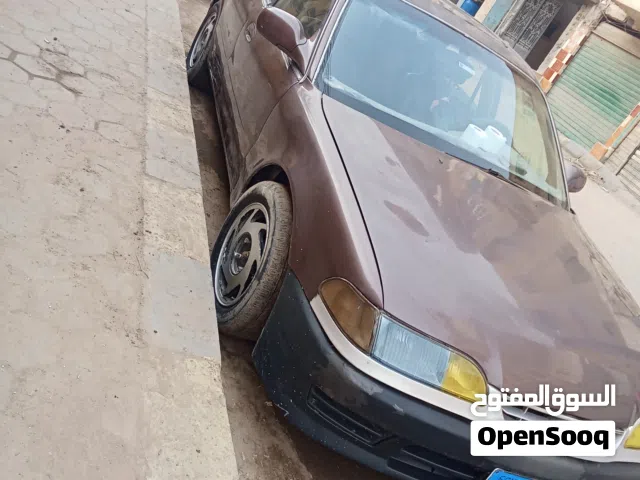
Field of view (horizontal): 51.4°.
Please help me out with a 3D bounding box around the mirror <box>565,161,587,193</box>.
[{"bbox_3d":[1.248,-0.313,3.360,0.230,0.155,0.140,21,26,-26],"label":"mirror"}]

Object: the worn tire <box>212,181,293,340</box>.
[{"bbox_3d":[-0.217,0.076,2.451,0.190,0.585,0.585,20,27,-29],"label":"worn tire"}]

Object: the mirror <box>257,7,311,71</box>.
[{"bbox_3d":[-0.146,-0.807,2.645,0.230,0.155,0.140,21,26,-26],"label":"mirror"}]

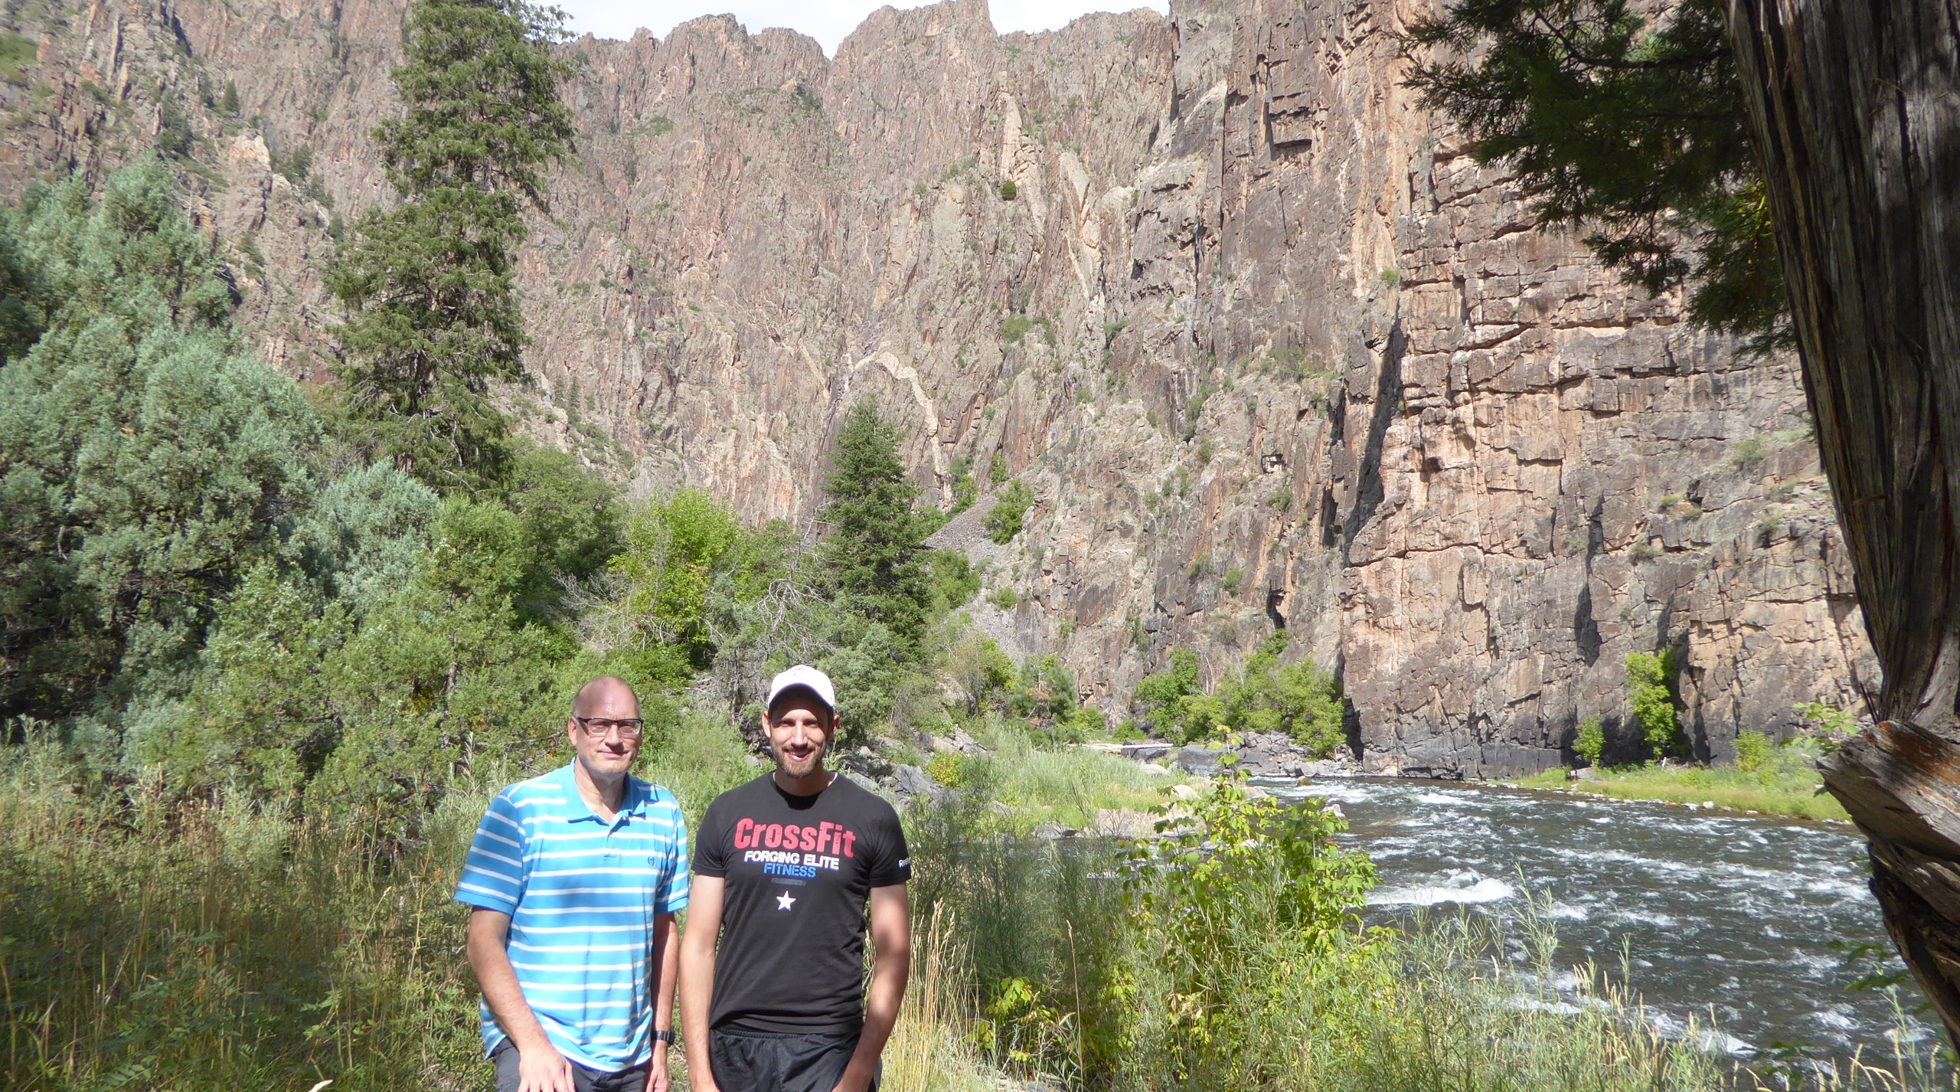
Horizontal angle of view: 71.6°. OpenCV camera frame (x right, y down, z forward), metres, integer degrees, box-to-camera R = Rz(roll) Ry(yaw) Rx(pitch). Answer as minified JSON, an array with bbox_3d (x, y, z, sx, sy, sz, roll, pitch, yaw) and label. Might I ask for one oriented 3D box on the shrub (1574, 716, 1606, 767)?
[{"bbox_3d":[29.635,9.482,66.000,1.440,2.530,1.400,0,-7,0],"label":"shrub"}]

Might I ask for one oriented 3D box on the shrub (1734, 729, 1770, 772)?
[{"bbox_3d":[30.696,8.123,54.000,1.420,1.700,1.370,0,-7,0],"label":"shrub"}]

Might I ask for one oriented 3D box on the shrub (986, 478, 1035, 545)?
[{"bbox_3d":[3.296,-3.803,150.000,5.250,7.100,5.090,0,-7,0],"label":"shrub"}]

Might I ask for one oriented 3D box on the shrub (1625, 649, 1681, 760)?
[{"bbox_3d":[30.668,7.265,62.000,2.510,5.100,2.430,0,-7,0],"label":"shrub"}]

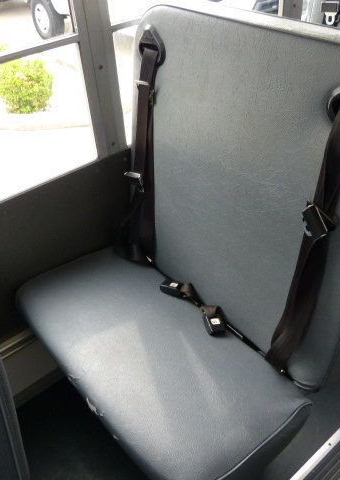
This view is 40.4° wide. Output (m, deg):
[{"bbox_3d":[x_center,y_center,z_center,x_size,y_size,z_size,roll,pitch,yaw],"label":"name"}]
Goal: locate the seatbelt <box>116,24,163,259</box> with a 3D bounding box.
[{"bbox_3d":[-0.087,-0.225,1.274,0.062,0.667,0.138,-21,41,-33],"label":"seatbelt"}]

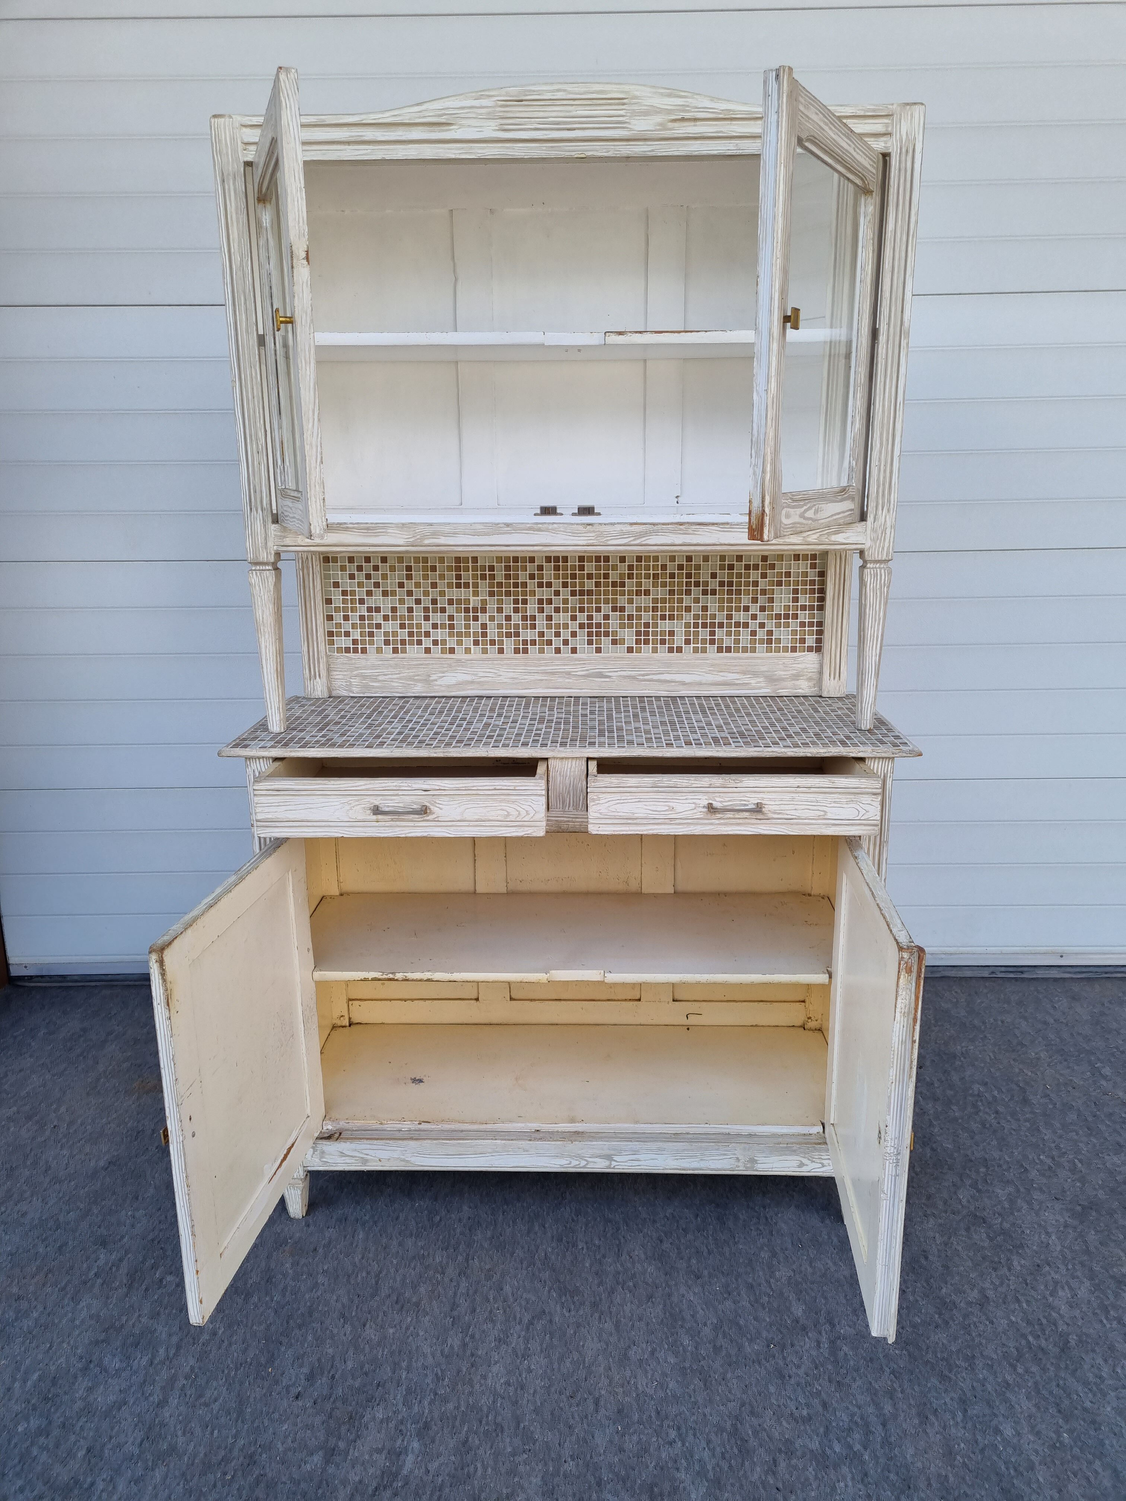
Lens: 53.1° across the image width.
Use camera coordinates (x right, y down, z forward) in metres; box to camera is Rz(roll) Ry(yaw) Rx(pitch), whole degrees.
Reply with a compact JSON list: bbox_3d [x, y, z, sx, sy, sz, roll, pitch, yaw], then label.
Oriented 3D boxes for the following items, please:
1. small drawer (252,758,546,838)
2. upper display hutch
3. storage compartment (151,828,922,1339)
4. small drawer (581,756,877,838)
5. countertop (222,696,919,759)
[{"bbox_3d":[-0.267,0.049,2.072,0.487,0.103,0.395,0,15,2],"label":"small drawer"},{"bbox_3d":[0.005,-0.524,1.850,1.140,1.060,0.800,0,15,2],"label":"upper display hutch"},{"bbox_3d":[0.010,0.518,2.073,1.165,0.770,0.905,0,15,2],"label":"storage compartment"},{"bbox_3d":[0.291,0.046,2.067,0.486,0.103,0.385,0,15,2],"label":"small drawer"},{"bbox_3d":[0.014,-0.050,2.159,1.220,0.022,0.442,0,15,2],"label":"countertop"}]

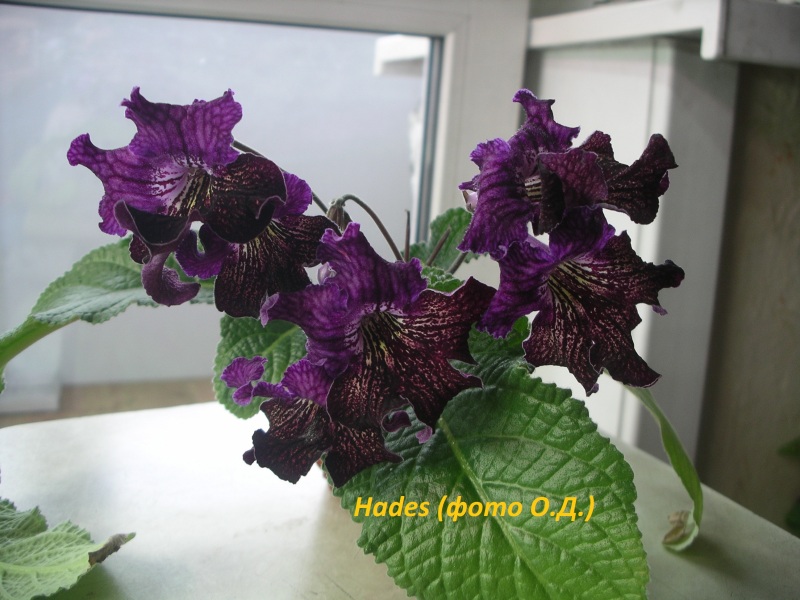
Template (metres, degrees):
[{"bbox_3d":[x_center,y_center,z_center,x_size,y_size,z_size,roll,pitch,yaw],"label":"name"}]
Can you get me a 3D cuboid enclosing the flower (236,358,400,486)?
[{"bbox_3d":[-0.037,0.056,0.395,0.075,0.060,0.052,6,15,7],"label":"flower"}]

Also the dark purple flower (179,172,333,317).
[{"bbox_3d":[-0.068,-0.027,0.405,0.073,0.068,0.052,5,12,-1],"label":"dark purple flower"}]

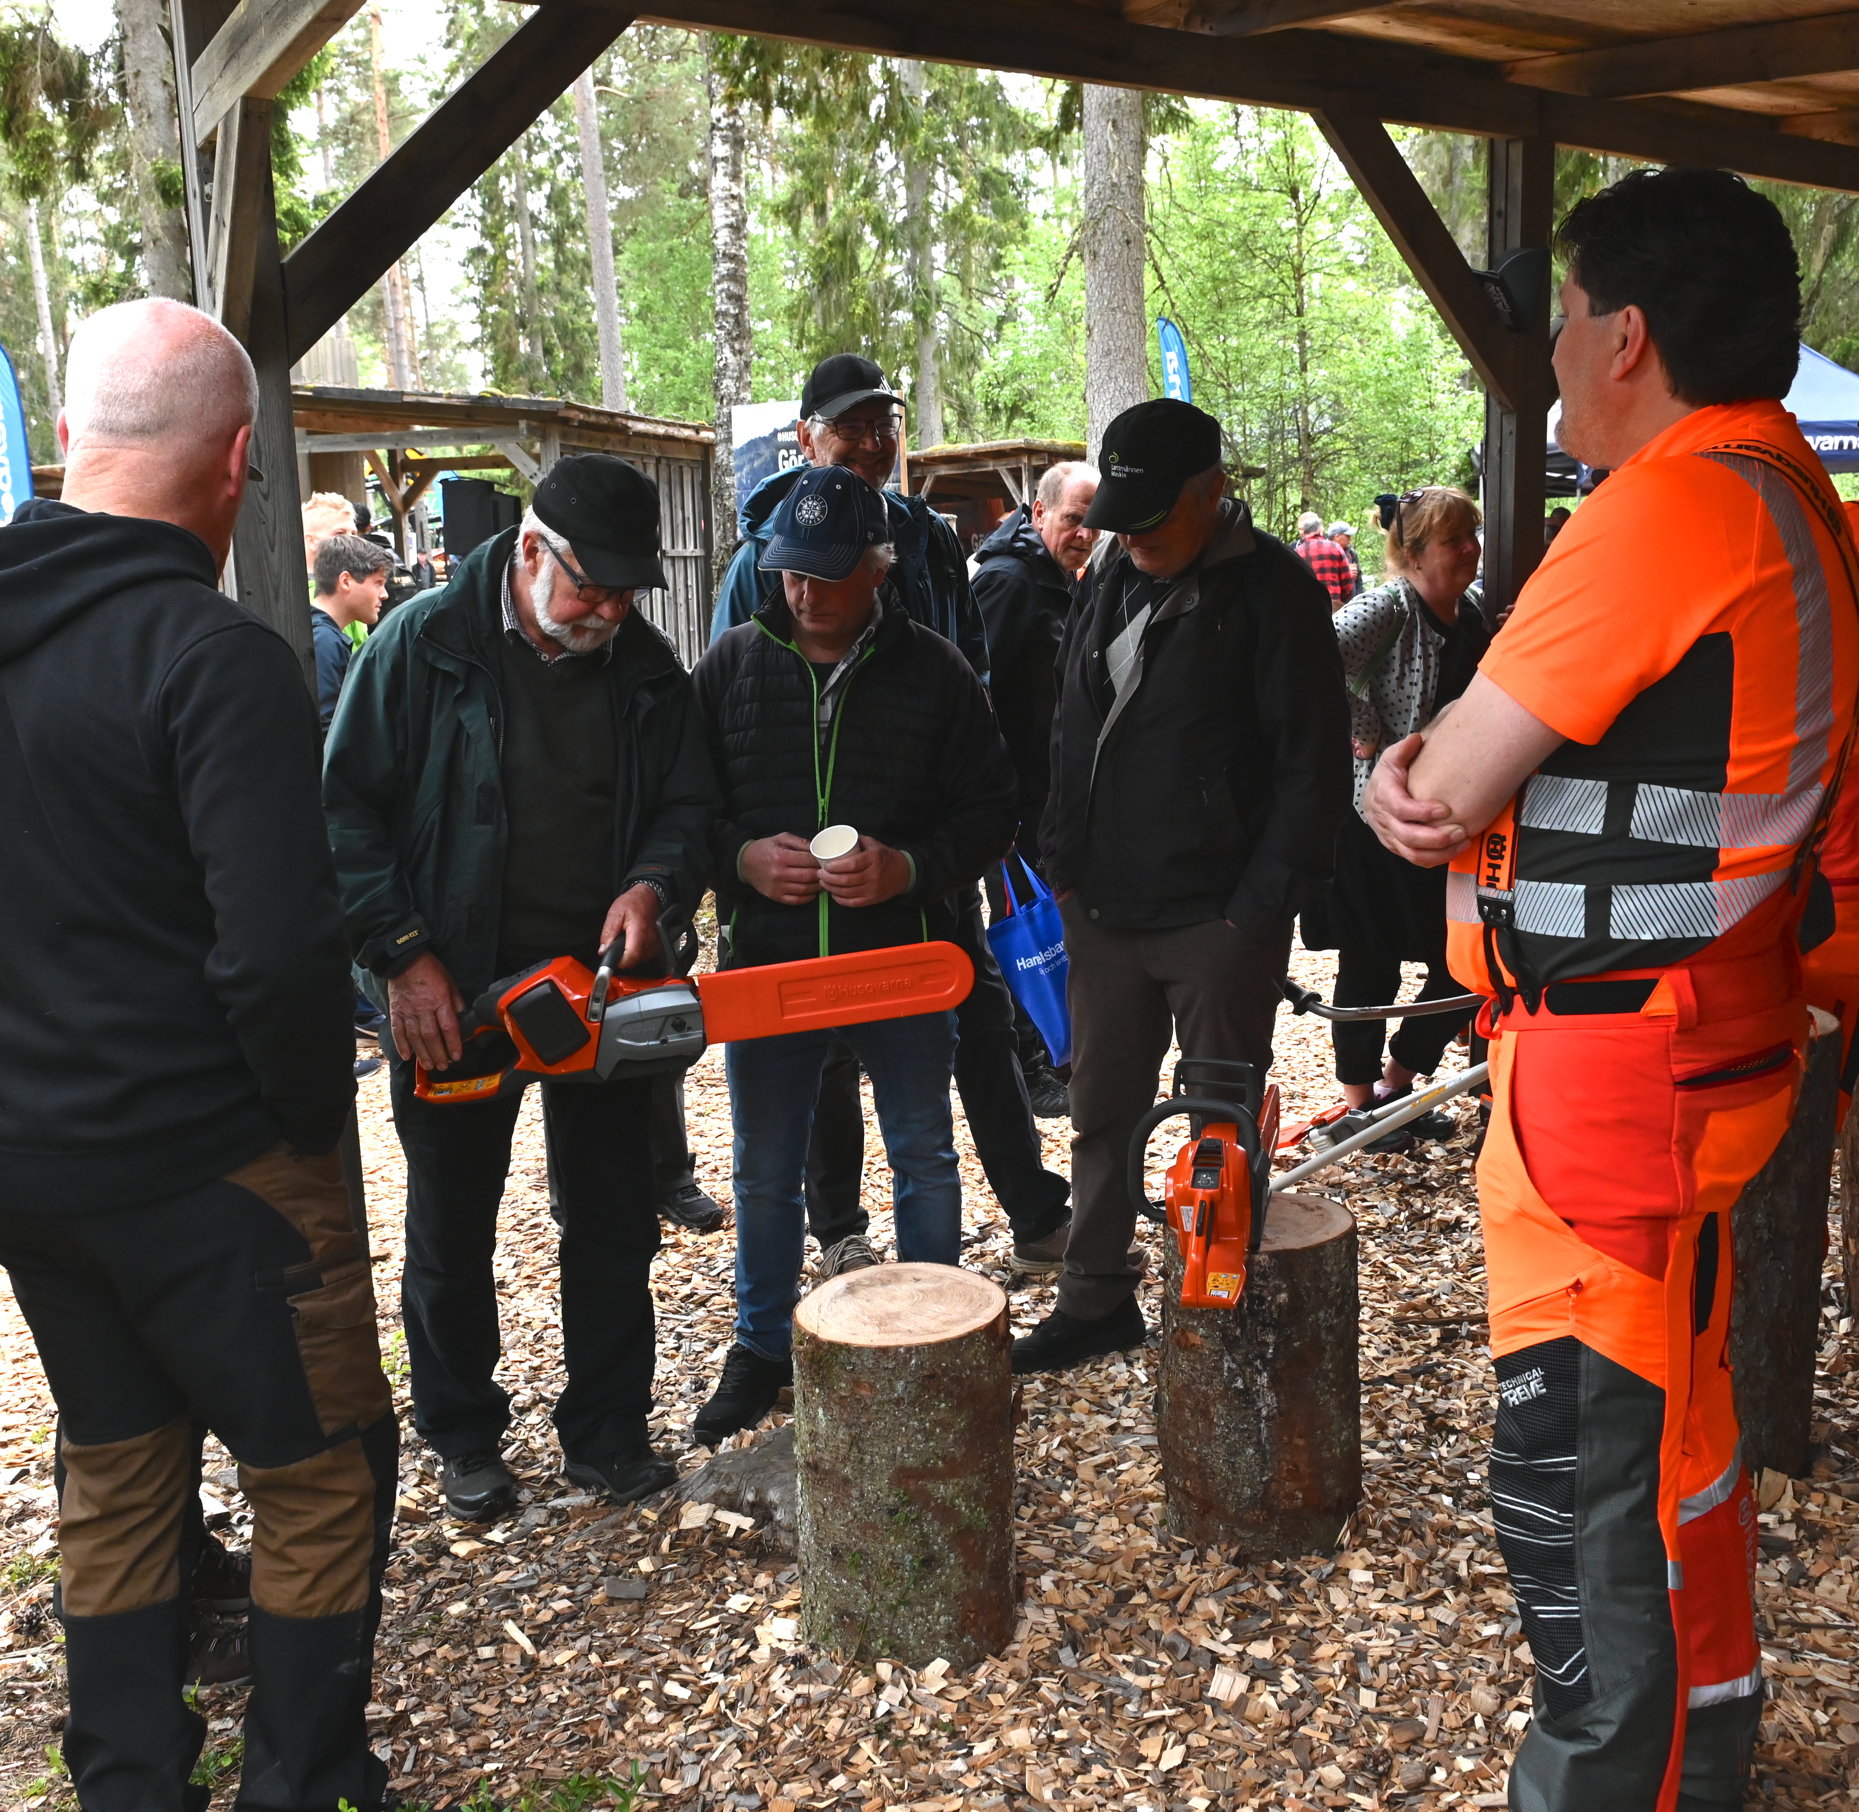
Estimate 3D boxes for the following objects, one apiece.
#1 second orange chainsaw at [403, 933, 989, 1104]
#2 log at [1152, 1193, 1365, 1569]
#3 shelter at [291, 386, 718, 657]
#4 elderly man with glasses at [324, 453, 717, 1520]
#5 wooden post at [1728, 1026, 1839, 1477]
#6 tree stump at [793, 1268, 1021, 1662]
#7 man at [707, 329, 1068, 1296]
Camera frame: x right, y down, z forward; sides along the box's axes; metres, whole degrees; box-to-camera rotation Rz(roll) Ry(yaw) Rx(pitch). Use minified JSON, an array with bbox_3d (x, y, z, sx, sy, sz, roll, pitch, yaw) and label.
[{"bbox_3d":[-0.346,0.114,2.600,0.810,0.250,0.230,-8,7,7],"label":"second orange chainsaw"},{"bbox_3d":[0.504,0.706,2.776,0.304,0.466,0.304,0,10,10],"label":"log"},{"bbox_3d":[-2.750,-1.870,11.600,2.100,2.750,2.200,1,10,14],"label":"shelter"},{"bbox_3d":[-0.631,0.143,2.794,0.620,1.637,0.500,-5,11,-21],"label":"elderly man with glasses"},{"bbox_3d":[1.323,0.545,2.946,0.300,0.677,0.300,3,11,25],"label":"wooden post"},{"bbox_3d":[-0.041,0.773,2.544,0.308,0.445,0.308,-2,10,-2],"label":"tree stump"},{"bbox_3d":[-0.095,-0.164,3.751,0.680,1.875,0.480,-4,10,-14],"label":"man"}]

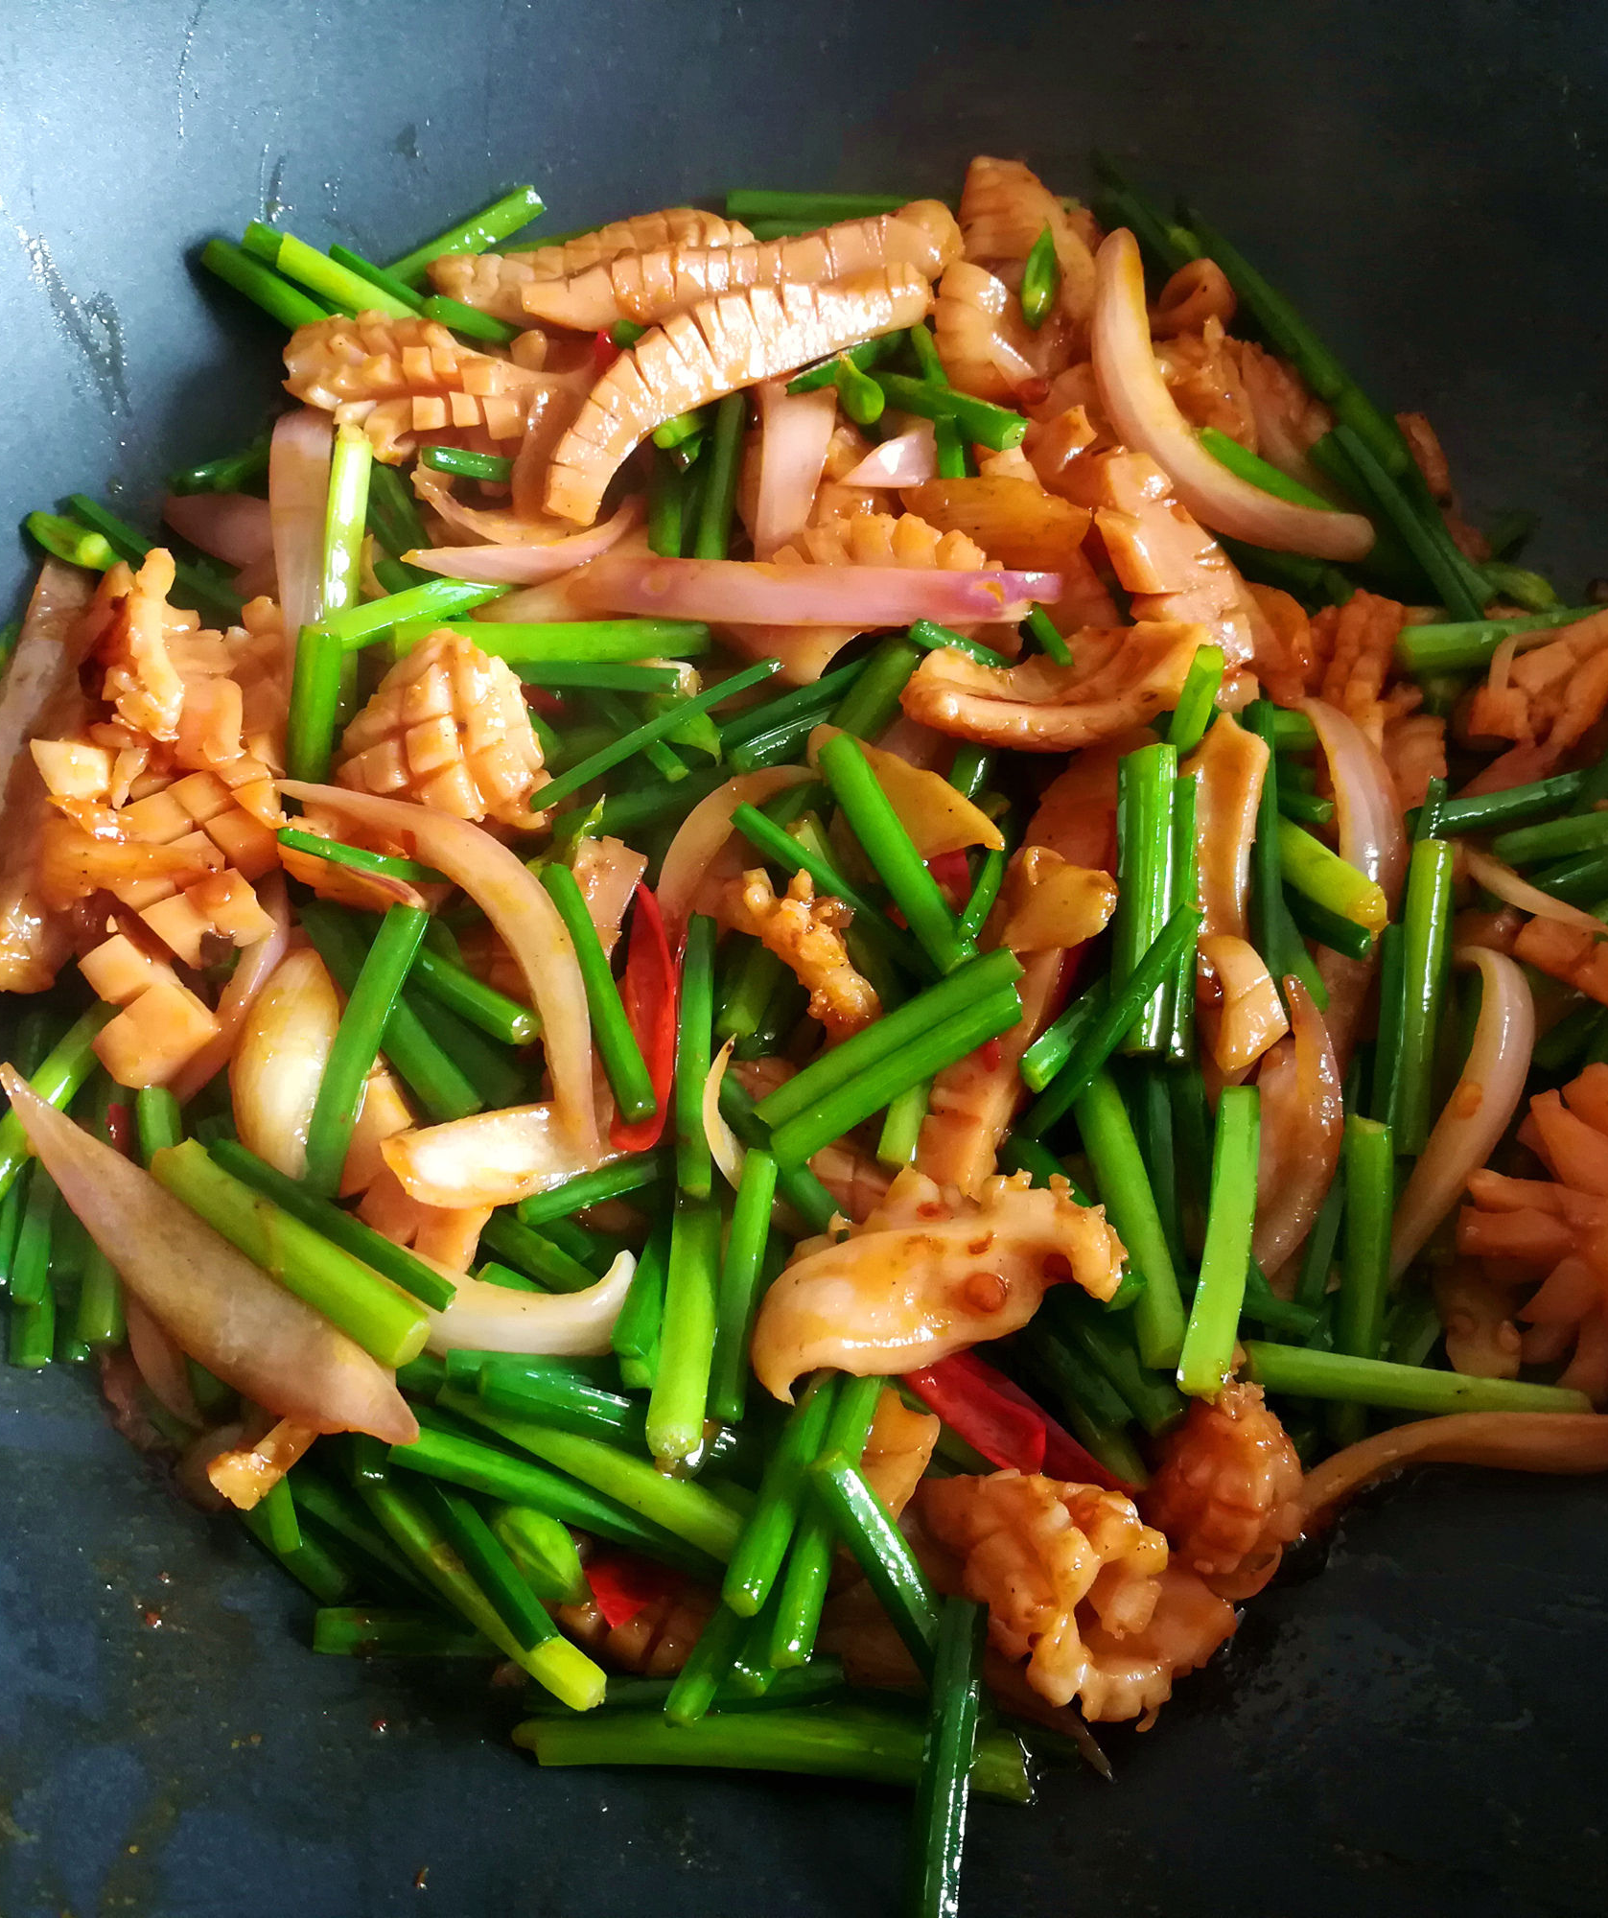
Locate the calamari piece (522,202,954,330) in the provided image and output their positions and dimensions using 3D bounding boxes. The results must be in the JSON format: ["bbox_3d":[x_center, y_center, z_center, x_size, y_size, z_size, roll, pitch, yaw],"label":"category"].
[{"bbox_3d":[-0.010,-0.112,0.312,0.071,0.013,0.013,-11,65,-5],"label":"calamari piece"}]

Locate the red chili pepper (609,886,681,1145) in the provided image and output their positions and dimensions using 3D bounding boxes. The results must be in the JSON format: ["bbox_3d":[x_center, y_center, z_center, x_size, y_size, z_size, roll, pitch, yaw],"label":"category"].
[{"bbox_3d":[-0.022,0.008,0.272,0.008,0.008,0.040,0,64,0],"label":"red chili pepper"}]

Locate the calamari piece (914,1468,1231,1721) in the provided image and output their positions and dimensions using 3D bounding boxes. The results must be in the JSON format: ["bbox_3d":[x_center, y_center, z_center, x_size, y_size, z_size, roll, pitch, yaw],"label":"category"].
[{"bbox_3d":[0.035,0.082,0.248,0.038,0.024,0.027,15,65,7],"label":"calamari piece"}]

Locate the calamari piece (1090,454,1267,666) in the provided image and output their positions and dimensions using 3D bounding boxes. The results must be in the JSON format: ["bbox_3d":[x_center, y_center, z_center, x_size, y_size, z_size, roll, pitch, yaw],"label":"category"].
[{"bbox_3d":[0.056,-0.061,0.292,0.016,0.013,0.034,-21,66,-10],"label":"calamari piece"}]

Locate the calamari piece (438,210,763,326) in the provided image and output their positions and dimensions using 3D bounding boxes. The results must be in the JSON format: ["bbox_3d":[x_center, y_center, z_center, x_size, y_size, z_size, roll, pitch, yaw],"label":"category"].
[{"bbox_3d":[-0.034,-0.115,0.318,0.053,0.012,0.013,-14,65,-7],"label":"calamari piece"}]

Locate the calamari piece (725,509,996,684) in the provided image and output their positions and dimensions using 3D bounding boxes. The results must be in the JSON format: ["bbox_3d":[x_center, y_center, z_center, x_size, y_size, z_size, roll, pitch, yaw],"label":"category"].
[{"bbox_3d":[0.009,-0.055,0.295,0.041,0.018,0.022,-1,64,0],"label":"calamari piece"}]

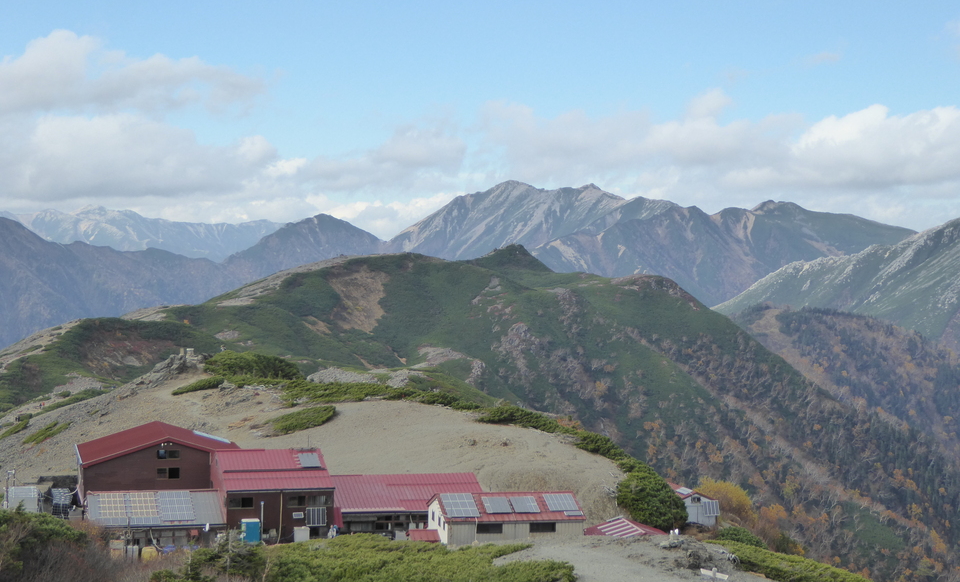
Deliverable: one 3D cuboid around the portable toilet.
[{"bbox_3d":[-15.654,16.804,142.523,1.120,2.300,1.250,0,1,-14],"label":"portable toilet"}]

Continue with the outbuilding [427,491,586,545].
[{"bbox_3d":[1.793,15.938,146.938,9.750,3.300,8.300,0,1,-10],"label":"outbuilding"}]

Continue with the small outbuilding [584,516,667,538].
[{"bbox_3d":[10.585,17.093,142.500,5.800,2.600,7.200,0,1,-9],"label":"small outbuilding"}]

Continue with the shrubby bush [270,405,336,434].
[{"bbox_3d":[-16.801,12.232,198.000,6.300,1.900,5.000,0,1,-8],"label":"shrubby bush"}]

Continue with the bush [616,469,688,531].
[{"bbox_3d":[13.020,15.813,157.000,4.900,4.300,4.400,0,1,-8],"label":"bush"}]

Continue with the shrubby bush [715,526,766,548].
[{"bbox_3d":[17.283,16.354,138.000,3.300,1.600,2.800,0,1,-8],"label":"shrubby bush"}]

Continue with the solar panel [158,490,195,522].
[{"bbox_3d":[-21.851,15.541,150.000,2.300,0.120,4.700,0,22,-14],"label":"solar panel"}]

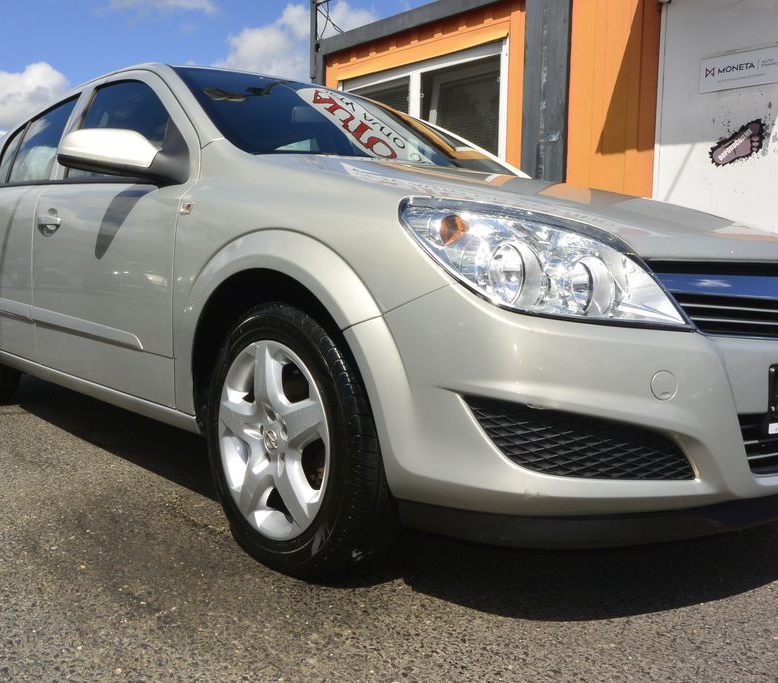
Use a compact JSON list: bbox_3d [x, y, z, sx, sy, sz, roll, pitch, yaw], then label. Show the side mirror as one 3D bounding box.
[{"bbox_3d":[-0.717,-0.490,2.046,0.240,0.165,0.280,-3,7,-42],"label":"side mirror"}]

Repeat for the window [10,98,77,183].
[{"bbox_3d":[-1.371,-0.800,3.069,0.680,0.410,0.050,7,-17,48],"label":"window"}]

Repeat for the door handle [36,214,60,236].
[{"bbox_3d":[-1.136,-0.394,2.585,0.060,0.075,0.210,-3,7,-42],"label":"door handle"}]

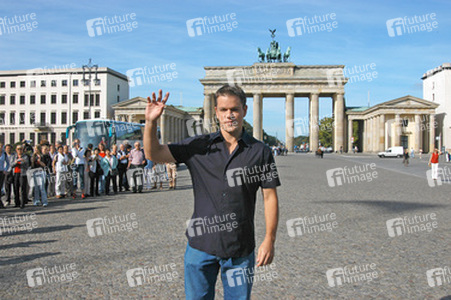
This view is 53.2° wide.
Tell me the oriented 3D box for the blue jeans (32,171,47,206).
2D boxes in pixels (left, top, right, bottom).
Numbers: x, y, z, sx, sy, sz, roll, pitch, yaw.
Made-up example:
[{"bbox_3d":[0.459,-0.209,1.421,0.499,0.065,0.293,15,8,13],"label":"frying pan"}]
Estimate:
[{"bbox_3d":[-4.911,1.017,11.900,0.360,0.940,0.280,0,0,-19],"label":"blue jeans"}]

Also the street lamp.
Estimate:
[{"bbox_3d":[-12.580,-3.628,42.033,1.500,9.800,0.500,0,0,7],"label":"street lamp"}]

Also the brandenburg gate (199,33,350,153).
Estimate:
[{"bbox_3d":[10.782,-12.695,104.420,32.600,27.000,11.000,0,0,6],"label":"brandenburg gate"}]

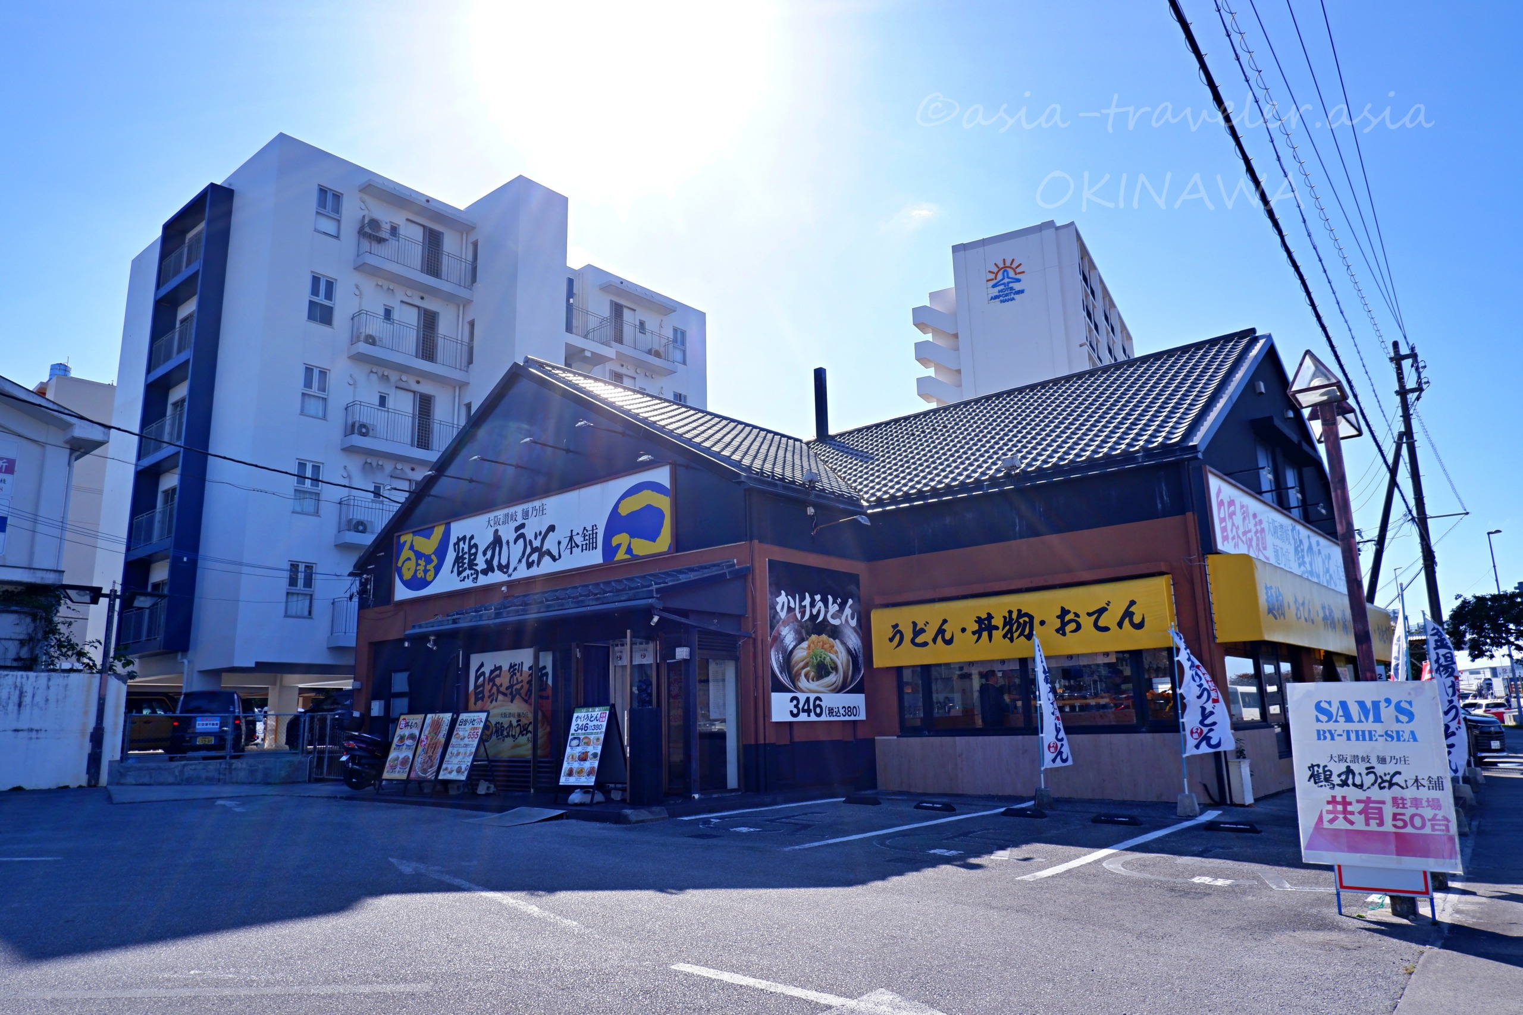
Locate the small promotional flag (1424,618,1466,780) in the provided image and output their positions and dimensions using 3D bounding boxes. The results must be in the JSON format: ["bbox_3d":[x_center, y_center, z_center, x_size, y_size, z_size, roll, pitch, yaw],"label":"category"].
[{"bbox_3d":[8.708,2.450,12.415,0.550,1.950,0.150,3,-13,-19],"label":"small promotional flag"}]

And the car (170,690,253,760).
[{"bbox_3d":[-13.063,5.115,22.952,1.480,1.600,3.400,5,-14,-27],"label":"car"}]

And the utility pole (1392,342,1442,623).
[{"bbox_3d":[18.769,0.804,27.503,0.500,11.540,0.700,-11,-16,39],"label":"utility pole"}]

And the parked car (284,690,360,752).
[{"bbox_3d":[-11.057,5.717,26.193,1.600,1.620,3.800,-11,-16,39],"label":"parked car"}]

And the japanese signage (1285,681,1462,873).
[{"bbox_3d":[3.777,1.652,6.050,0.840,1.140,0.200,-13,-16,42],"label":"japanese signage"}]

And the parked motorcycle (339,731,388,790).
[{"bbox_3d":[-7.100,4.750,18.519,0.700,1.120,1.900,-11,-16,39],"label":"parked motorcycle"}]

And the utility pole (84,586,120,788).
[{"bbox_3d":[-13.835,3.679,20.521,0.280,4.250,0.280,-11,-16,39],"label":"utility pole"}]

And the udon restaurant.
[{"bbox_3d":[1.625,1.642,21.104,18.490,8.060,14.540,-11,-16,39],"label":"udon restaurant"}]

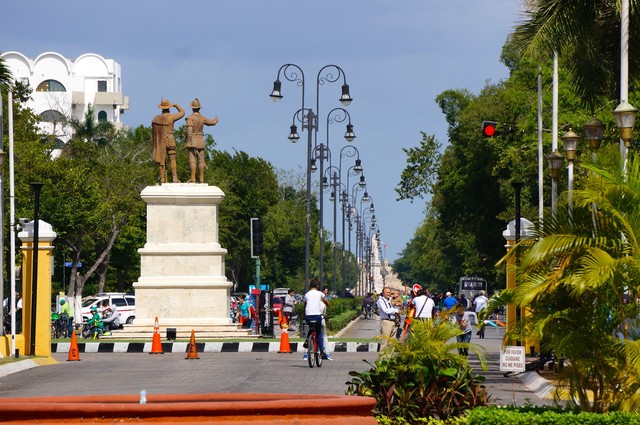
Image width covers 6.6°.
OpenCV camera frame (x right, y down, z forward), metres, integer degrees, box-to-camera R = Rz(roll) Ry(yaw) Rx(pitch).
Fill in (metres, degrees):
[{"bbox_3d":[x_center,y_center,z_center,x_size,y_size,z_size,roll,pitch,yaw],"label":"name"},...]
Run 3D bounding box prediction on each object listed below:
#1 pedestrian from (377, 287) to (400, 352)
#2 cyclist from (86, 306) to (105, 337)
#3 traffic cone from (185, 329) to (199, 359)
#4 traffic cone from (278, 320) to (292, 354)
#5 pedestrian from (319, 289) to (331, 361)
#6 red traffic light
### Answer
[{"bbox_3d":[1.481,2.489,121.000,0.420,1.710,0.520,-1,-1,41],"label":"pedestrian"},{"bbox_3d":[-7.191,3.518,178.000,0.850,1.180,0.500,0,-1,-26],"label":"cyclist"},{"bbox_3d":[-3.044,3.169,132.800,0.340,0.700,0.340,0,-1,0],"label":"traffic cone"},{"bbox_3d":[-0.868,3.101,139.000,0.370,0.920,0.370,0,-1,0],"label":"traffic cone"},{"bbox_3d":[0.035,2.647,131.000,0.550,1.690,0.500,0,-1,22],"label":"pedestrian"},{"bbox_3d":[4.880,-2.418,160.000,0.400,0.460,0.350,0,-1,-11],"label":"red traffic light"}]

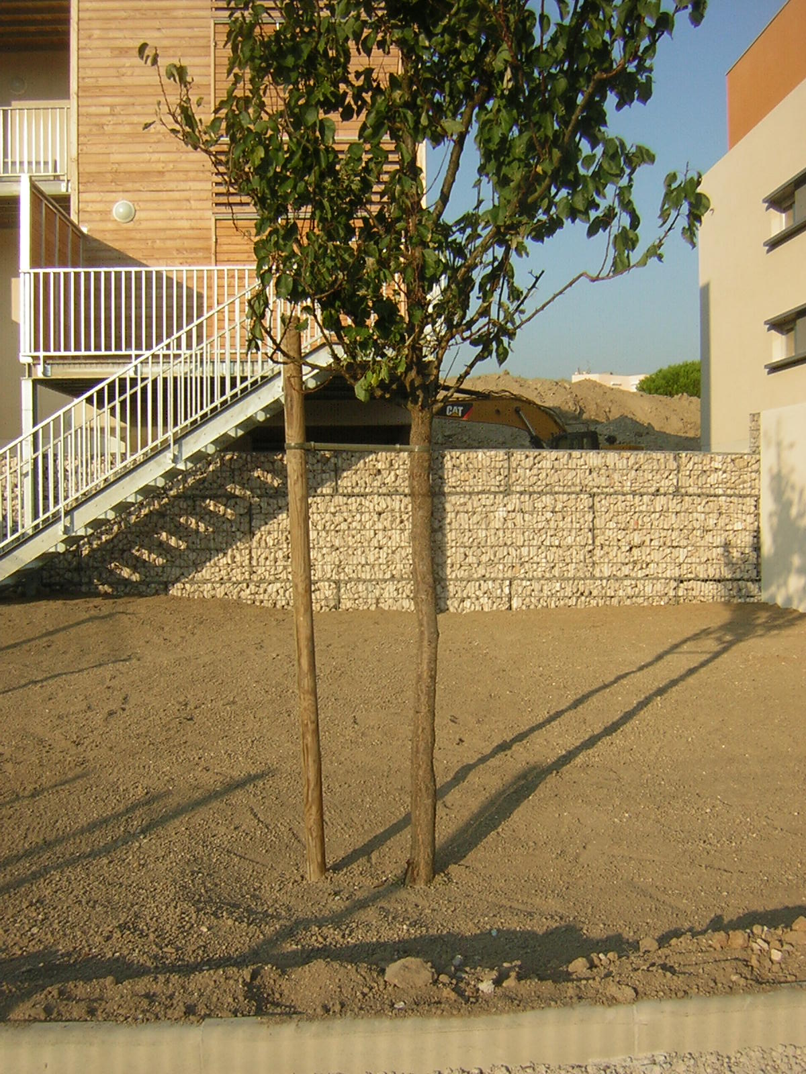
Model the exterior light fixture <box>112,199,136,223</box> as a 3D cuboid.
[{"bbox_3d":[-3.743,-4.378,15.000,0.300,0.300,0.120,0,2,-2],"label":"exterior light fixture"}]

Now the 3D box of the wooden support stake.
[{"bbox_3d":[-0.390,0.253,4.450,0.074,2.239,0.074,-2,2,-2],"label":"wooden support stake"}]

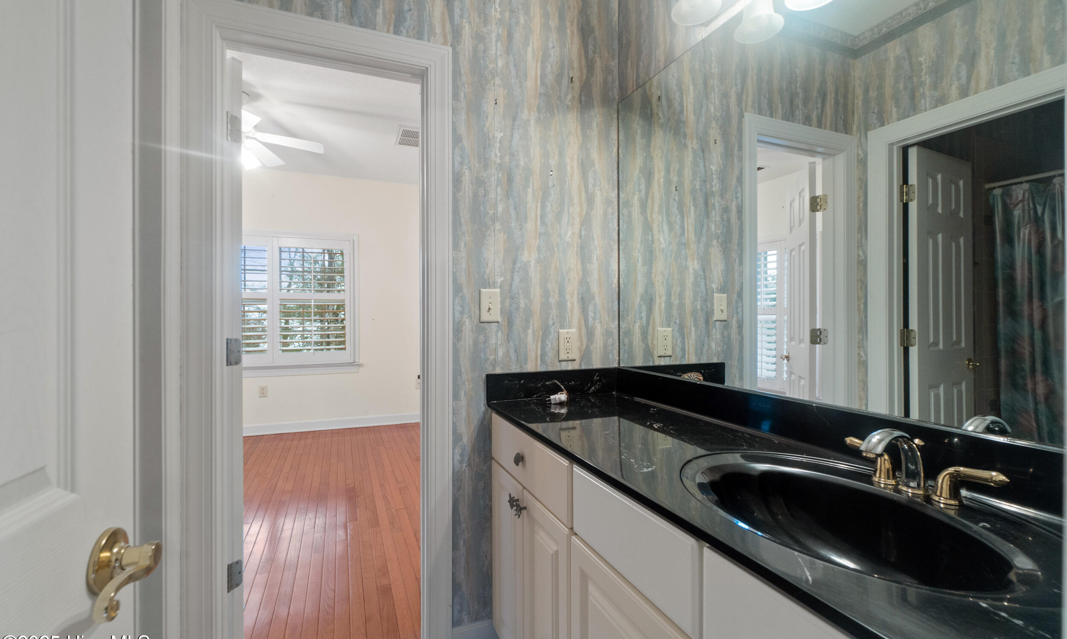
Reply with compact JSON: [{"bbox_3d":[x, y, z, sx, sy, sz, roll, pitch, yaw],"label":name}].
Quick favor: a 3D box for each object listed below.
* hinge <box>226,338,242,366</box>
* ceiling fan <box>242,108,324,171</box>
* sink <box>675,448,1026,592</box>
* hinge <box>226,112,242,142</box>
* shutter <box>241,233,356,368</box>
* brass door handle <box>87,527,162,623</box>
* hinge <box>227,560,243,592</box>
[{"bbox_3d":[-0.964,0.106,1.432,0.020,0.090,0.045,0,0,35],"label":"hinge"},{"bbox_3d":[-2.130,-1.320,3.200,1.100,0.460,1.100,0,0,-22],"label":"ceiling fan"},{"bbox_3d":[0.472,0.365,0.710,0.390,0.150,0.520,0,0,-22],"label":"sink"},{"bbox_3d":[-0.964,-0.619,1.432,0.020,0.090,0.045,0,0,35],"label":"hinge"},{"bbox_3d":[-2.695,-0.222,4.629,1.600,1.450,0.070,0,0,-22],"label":"shutter"},{"bbox_3d":[-0.421,0.261,0.451,0.062,0.070,0.148,0,0,-19],"label":"brass door handle"},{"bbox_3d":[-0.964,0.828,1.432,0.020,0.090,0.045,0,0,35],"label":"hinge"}]

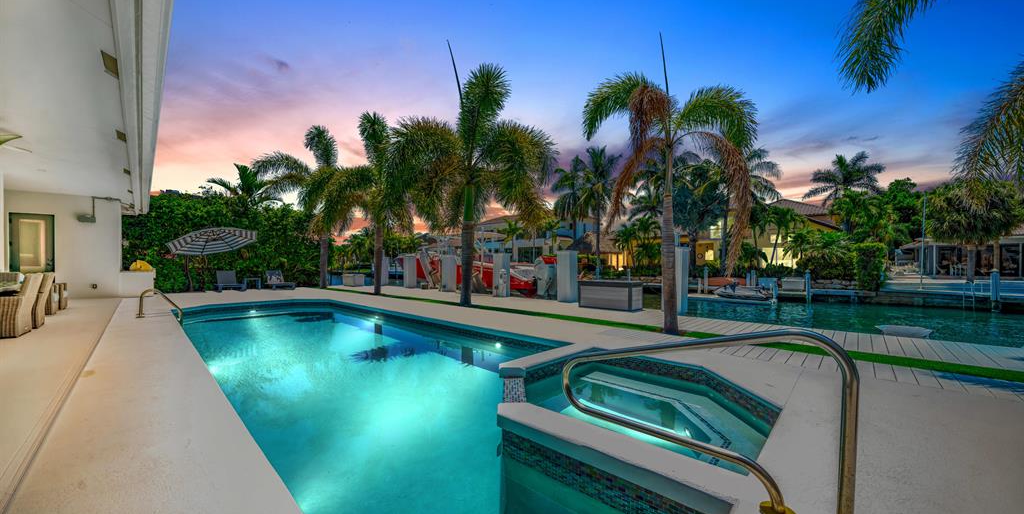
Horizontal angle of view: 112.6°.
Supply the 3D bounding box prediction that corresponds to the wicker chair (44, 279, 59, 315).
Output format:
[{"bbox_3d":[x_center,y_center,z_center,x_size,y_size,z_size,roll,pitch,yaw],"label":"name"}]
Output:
[{"bbox_3d":[-10.050,0.814,7.036,0.680,0.750,0.750,-1,-1,43],"label":"wicker chair"}]

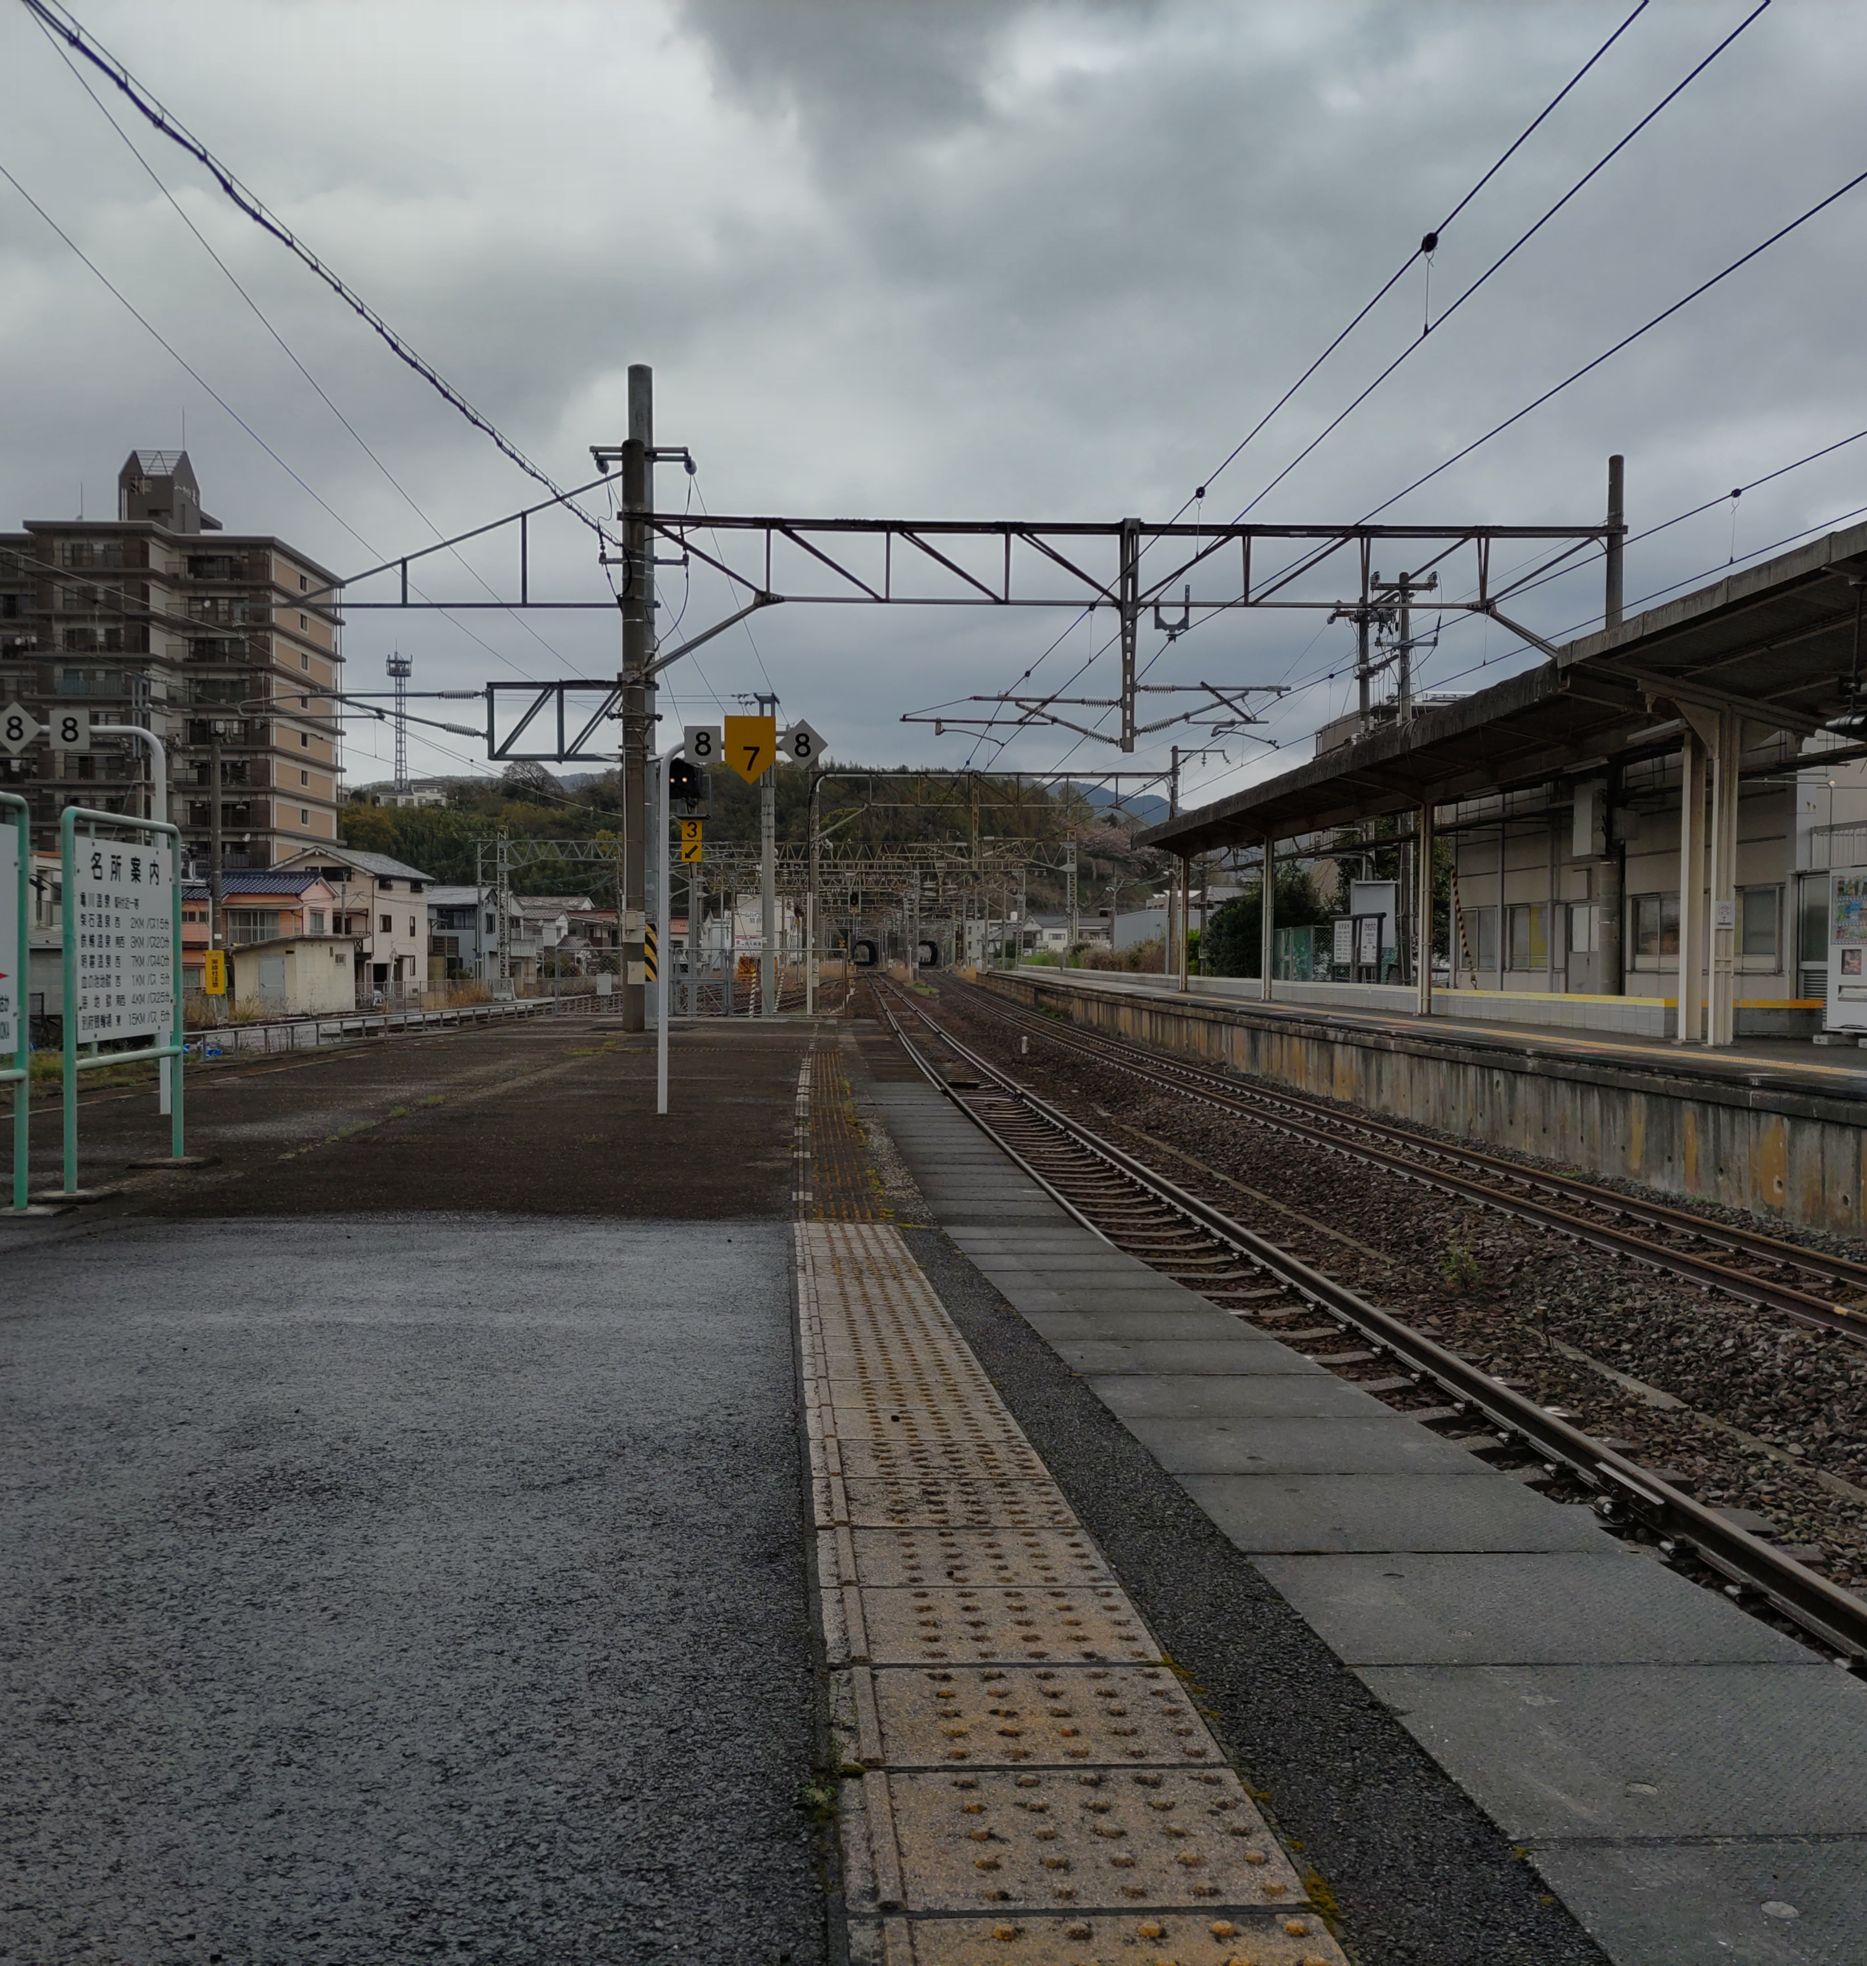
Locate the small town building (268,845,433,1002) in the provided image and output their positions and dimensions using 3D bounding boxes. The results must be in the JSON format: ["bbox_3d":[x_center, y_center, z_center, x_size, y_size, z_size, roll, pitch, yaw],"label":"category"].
[{"bbox_3d":[-36.200,-3.550,122.000,7.100,9.300,9.100,0,1,7],"label":"small town building"}]

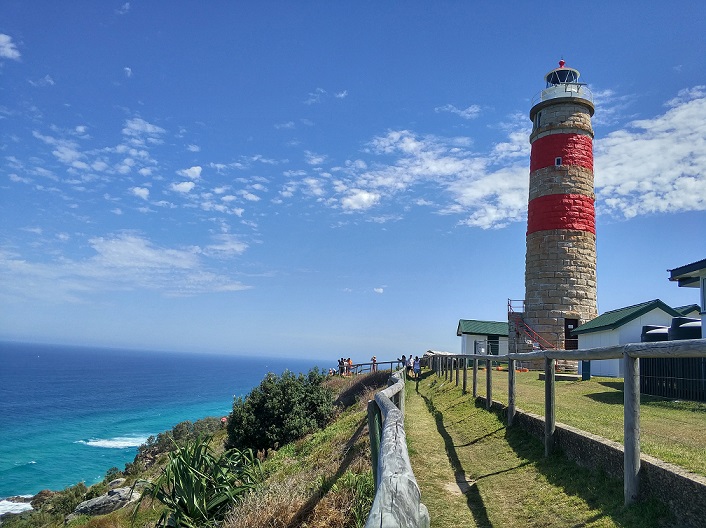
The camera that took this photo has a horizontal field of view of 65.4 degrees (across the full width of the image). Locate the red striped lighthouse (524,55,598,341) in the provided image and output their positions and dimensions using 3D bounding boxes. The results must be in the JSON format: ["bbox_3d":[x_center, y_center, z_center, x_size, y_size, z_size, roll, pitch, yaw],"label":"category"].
[{"bbox_3d":[14.514,-3.905,38.401,4.800,22.459,4.800,0,-11,21],"label":"red striped lighthouse"}]

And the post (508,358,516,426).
[{"bbox_3d":[2.928,2.359,10.149,0.130,1.273,0.130,3,-10,6],"label":"post"}]

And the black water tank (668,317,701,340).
[{"bbox_3d":[9.742,2.374,14.547,2.300,1.950,2.300,-3,-12,33],"label":"black water tank"}]

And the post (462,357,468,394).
[{"bbox_3d":[3.711,3.696,18.253,0.130,1.258,0.130,3,-10,6],"label":"post"}]

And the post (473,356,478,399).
[{"bbox_3d":[3.453,3.200,15.561,0.130,1.144,0.130,3,-10,6],"label":"post"}]

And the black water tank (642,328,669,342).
[{"bbox_3d":[10.543,2.950,17.546,2.300,1.950,2.300,-2,-12,31],"label":"black water tank"}]

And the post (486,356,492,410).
[{"bbox_3d":[3.191,2.782,12.854,0.130,1.222,0.130,3,-10,6],"label":"post"}]

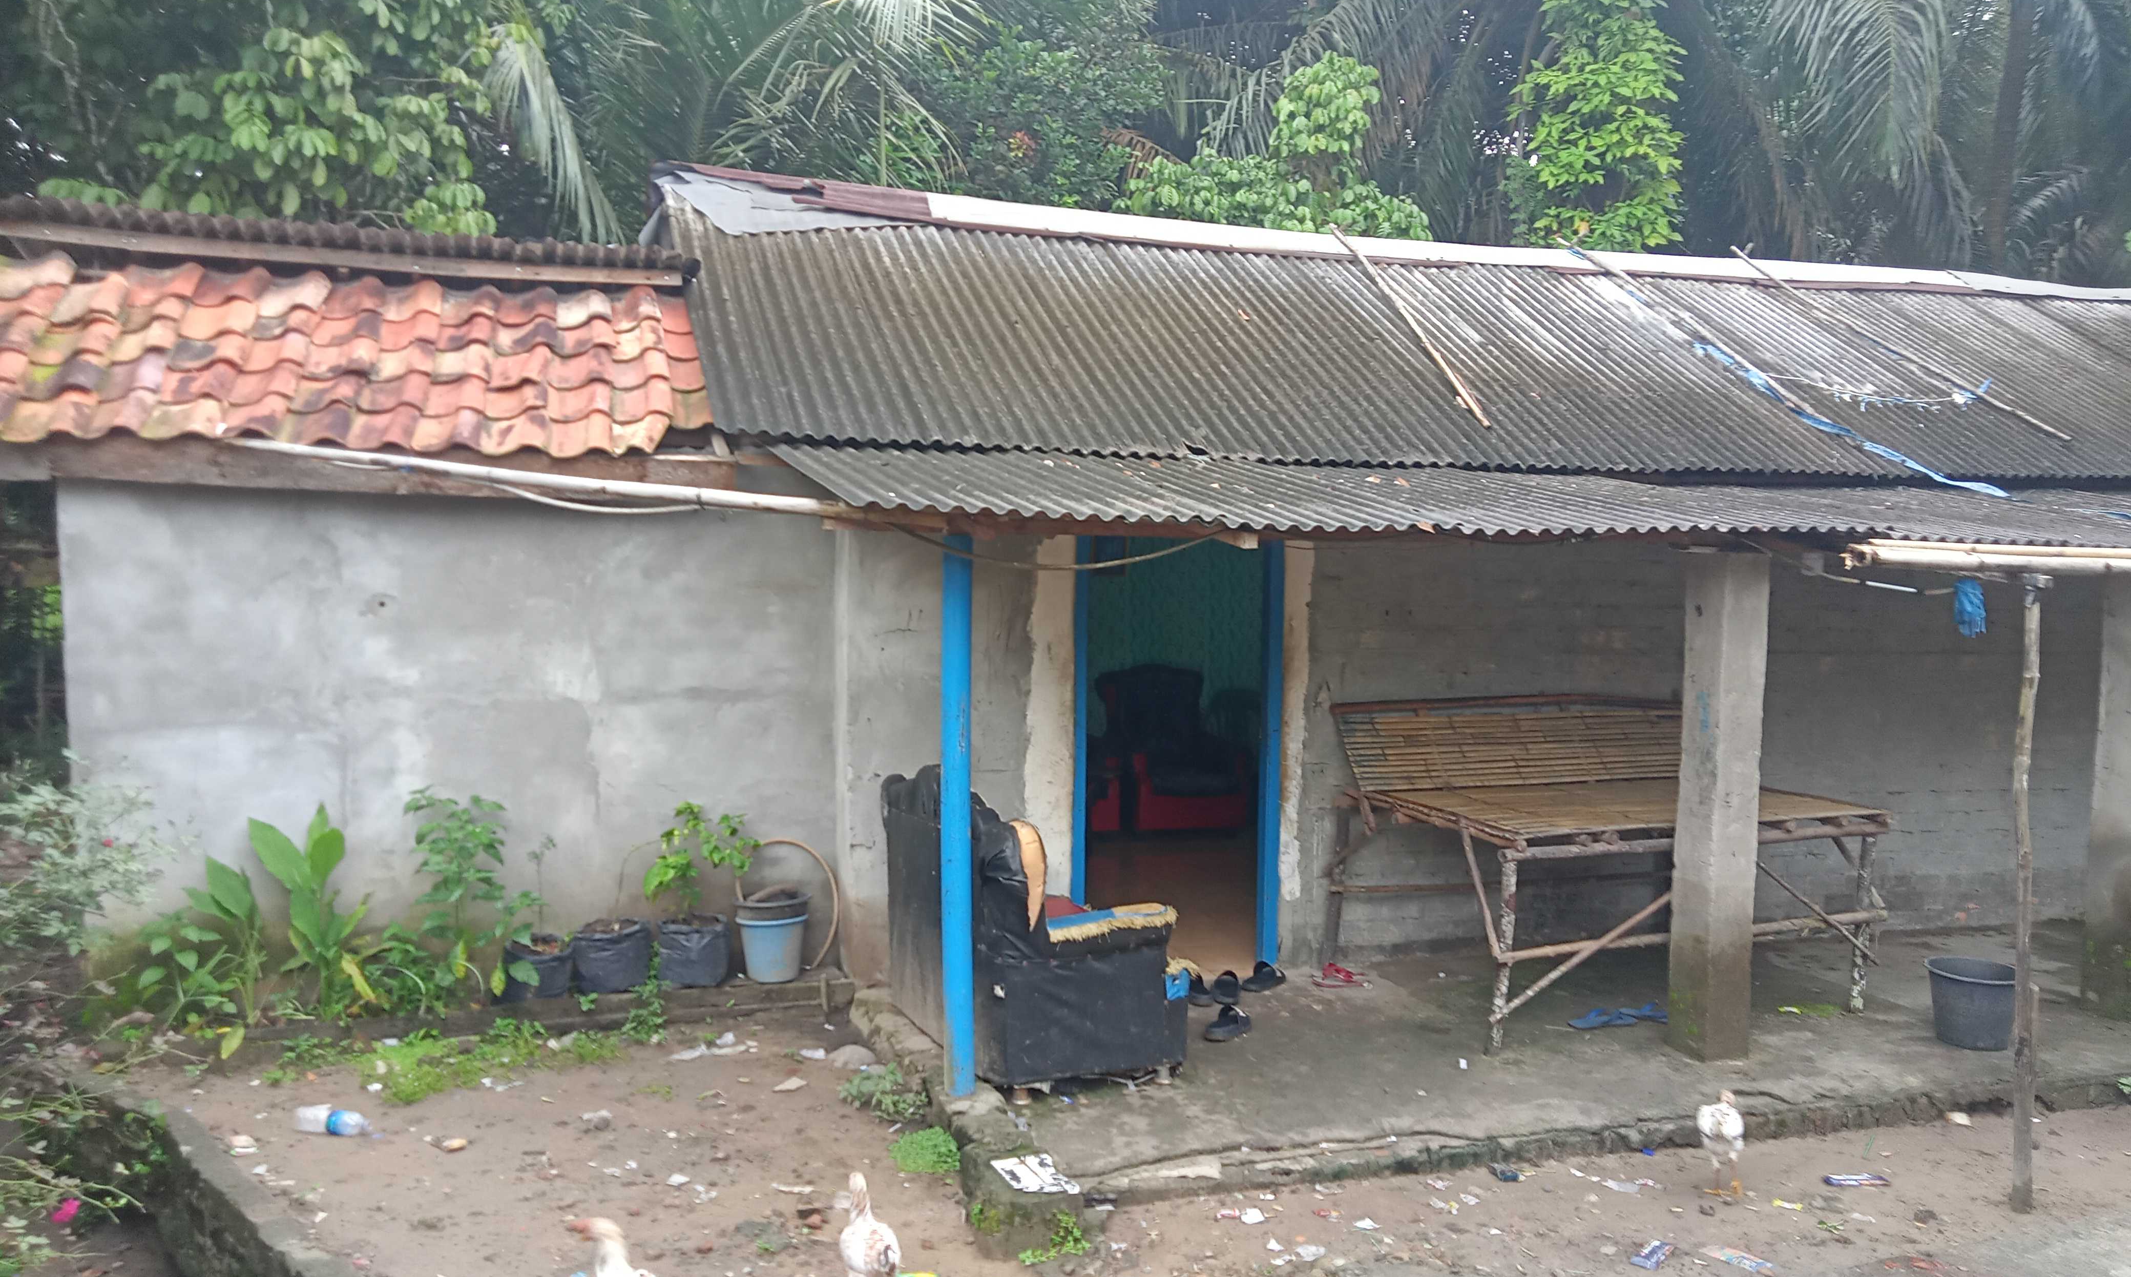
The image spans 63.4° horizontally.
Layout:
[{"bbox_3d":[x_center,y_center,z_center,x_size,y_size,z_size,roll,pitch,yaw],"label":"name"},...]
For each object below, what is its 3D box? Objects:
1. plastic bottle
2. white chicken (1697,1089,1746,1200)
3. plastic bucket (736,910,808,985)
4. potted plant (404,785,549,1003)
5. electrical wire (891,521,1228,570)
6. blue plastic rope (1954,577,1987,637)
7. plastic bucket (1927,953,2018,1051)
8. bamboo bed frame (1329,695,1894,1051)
[{"bbox_3d":[-2.191,1.440,5.150,0.240,0.074,0.074,2,4,17],"label":"plastic bottle"},{"bbox_3d":[1.938,1.471,5.072,0.135,0.305,0.260,2,4,22],"label":"white chicken"},{"bbox_3d":[-1.168,1.233,6.870,0.285,0.255,0.285,0,4,-14],"label":"plastic bucket"},{"bbox_3d":[-2.280,0.992,6.650,0.520,0.780,0.460,0,4,-14],"label":"potted plant"},{"bbox_3d":[-0.024,-0.269,4.930,1.020,0.140,0.050,-1,4,-20],"label":"electrical wire"},{"bbox_3d":[2.861,-0.097,5.450,0.100,0.185,0.090,0,4,-14],"label":"blue plastic rope"},{"bbox_3d":[3.133,1.255,5.920,0.350,0.255,0.350,1,4,0],"label":"plastic bucket"},{"bbox_3d":[2.142,0.860,6.971,1.780,1.120,1.340,-1,4,-20],"label":"bamboo bed frame"}]

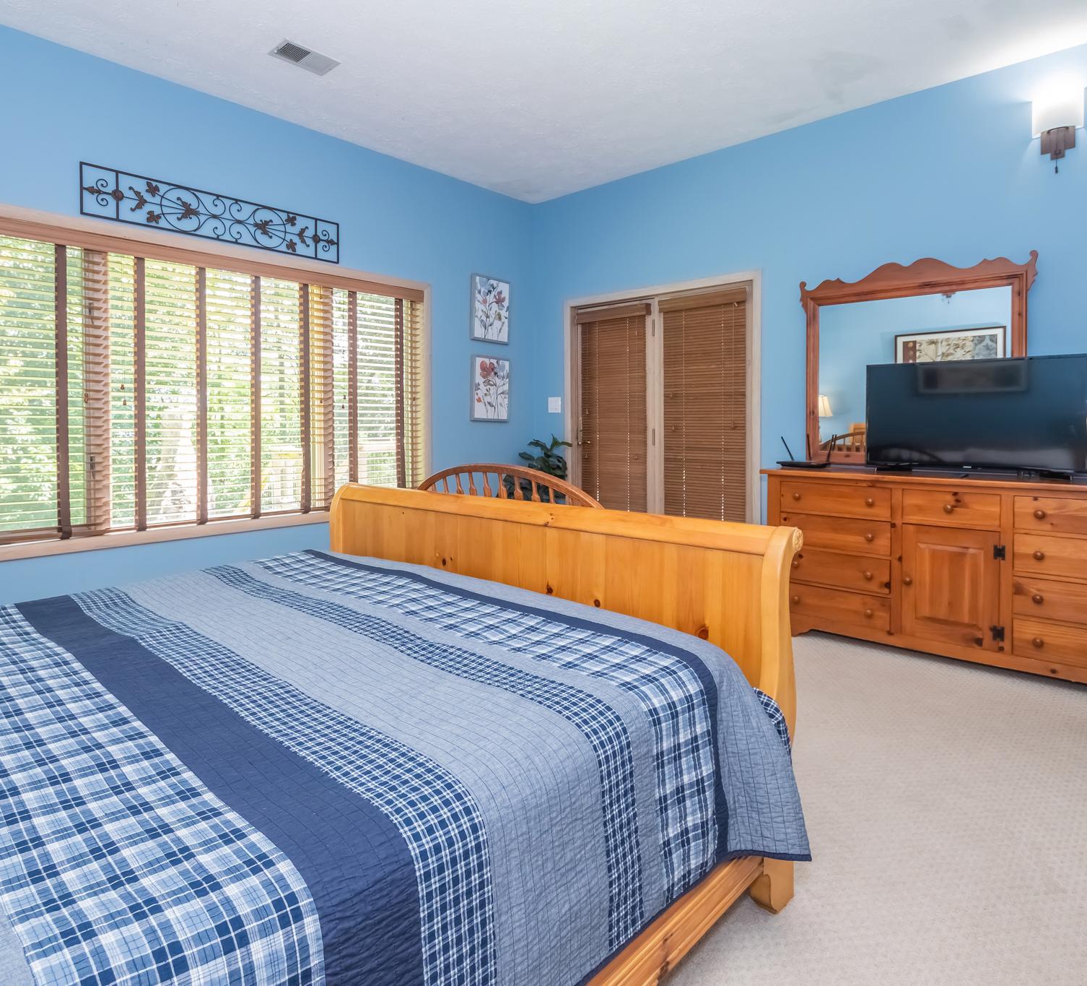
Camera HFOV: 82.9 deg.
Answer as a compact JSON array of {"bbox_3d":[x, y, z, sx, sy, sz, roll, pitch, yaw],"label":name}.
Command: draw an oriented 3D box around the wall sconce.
[{"bbox_3d":[2.569,-1.815,3.084,0.198,0.386,0.093,4,6,42],"label":"wall sconce"}]

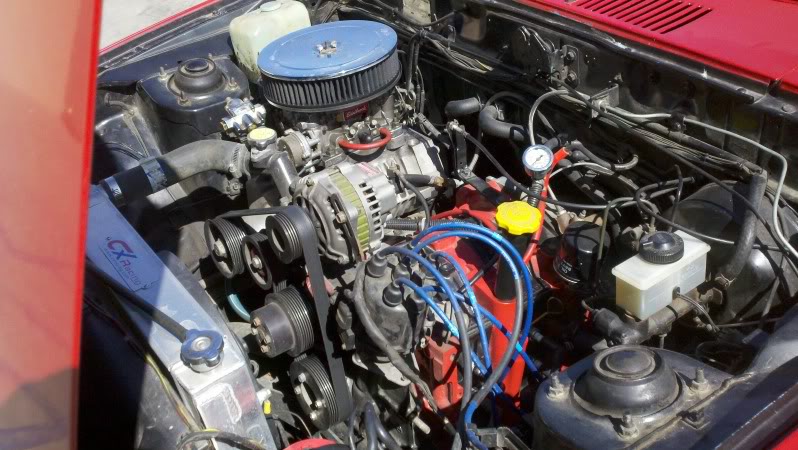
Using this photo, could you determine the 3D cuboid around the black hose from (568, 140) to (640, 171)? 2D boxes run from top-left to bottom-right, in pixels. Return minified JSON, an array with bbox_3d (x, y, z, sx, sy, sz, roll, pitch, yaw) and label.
[{"bbox_3d":[0.314,-0.107,1.240,0.105,0.030,0.030,17,42,36],"label":"black hose"}]

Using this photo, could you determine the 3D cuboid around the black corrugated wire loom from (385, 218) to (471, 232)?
[{"bbox_3d":[0.041,0.001,1.160,0.126,0.016,0.018,2,37,6],"label":"black corrugated wire loom"}]

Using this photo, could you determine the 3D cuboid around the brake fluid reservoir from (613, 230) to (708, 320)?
[{"bbox_3d":[0.328,0.055,1.008,0.116,0.075,0.053,-27,37,-23],"label":"brake fluid reservoir"}]

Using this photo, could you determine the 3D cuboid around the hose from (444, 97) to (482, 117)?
[{"bbox_3d":[0.118,-0.216,1.470,0.070,0.032,0.030,-7,33,6],"label":"hose"}]

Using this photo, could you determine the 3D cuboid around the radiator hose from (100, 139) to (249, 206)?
[{"bbox_3d":[-0.360,-0.086,1.290,0.320,0.095,0.075,7,37,26],"label":"radiator hose"}]

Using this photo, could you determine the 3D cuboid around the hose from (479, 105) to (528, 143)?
[{"bbox_3d":[0.182,-0.177,1.400,0.055,0.045,0.085,-27,37,-23],"label":"hose"}]

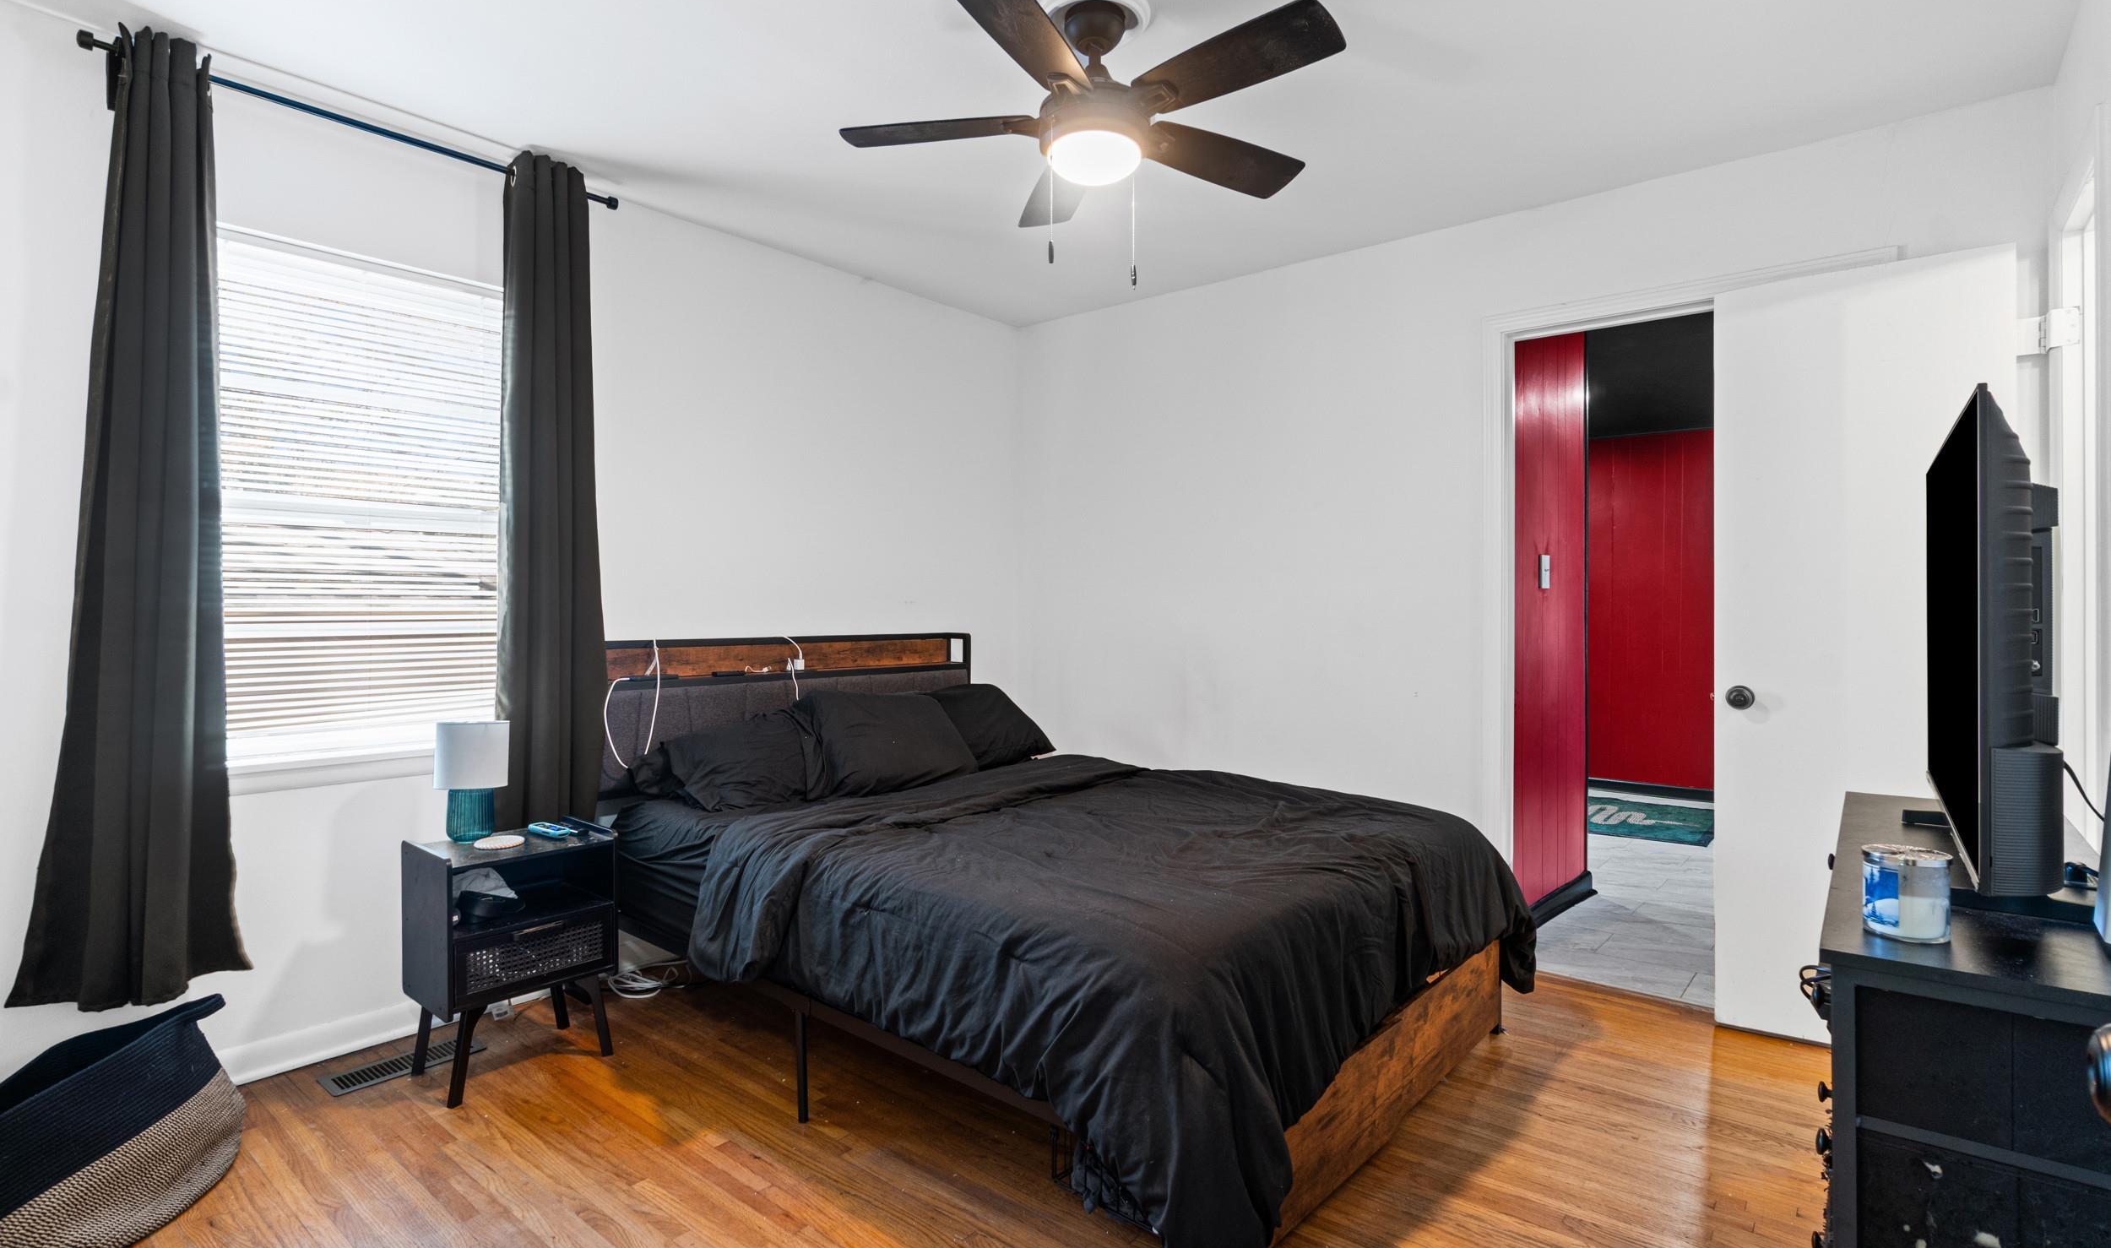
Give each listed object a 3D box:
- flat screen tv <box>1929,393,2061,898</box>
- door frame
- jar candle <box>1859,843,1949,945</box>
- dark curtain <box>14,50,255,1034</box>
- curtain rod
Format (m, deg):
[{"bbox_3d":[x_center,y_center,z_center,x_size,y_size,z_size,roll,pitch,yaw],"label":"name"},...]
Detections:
[{"bbox_3d":[1.592,0.010,1.611,0.085,0.650,1.115,2,2,40],"label":"flat screen tv"},{"bbox_3d":[1.827,0.065,2.822,1.005,2.120,0.120,2,2,40],"label":"door frame"},{"bbox_3d":[1.062,0.338,1.170,0.086,0.106,0.086,1,1,40],"label":"jar candle"},{"bbox_3d":[-2.023,-0.234,2.066,0.140,2.090,0.350,1,1,40],"label":"dark curtain"},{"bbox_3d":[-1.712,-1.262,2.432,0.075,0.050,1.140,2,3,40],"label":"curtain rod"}]

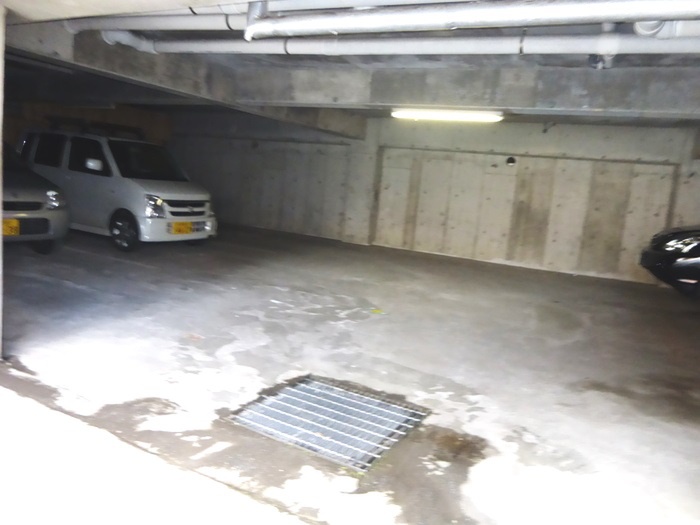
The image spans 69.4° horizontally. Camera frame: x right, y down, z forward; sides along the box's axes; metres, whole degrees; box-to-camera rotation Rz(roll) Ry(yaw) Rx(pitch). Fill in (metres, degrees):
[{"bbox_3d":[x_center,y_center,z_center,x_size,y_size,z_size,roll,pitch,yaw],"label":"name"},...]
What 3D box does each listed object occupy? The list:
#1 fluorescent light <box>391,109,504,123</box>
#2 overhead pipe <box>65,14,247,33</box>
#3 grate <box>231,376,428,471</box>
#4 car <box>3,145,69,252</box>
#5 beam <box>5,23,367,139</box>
[{"bbox_3d":[1.026,-1.581,5.450,1.230,0.100,0.110,9,10,22],"label":"fluorescent light"},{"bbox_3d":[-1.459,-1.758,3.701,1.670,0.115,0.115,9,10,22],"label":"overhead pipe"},{"bbox_3d":[-0.090,0.865,2.803,0.800,0.050,0.735,10,11,28],"label":"grate"},{"bbox_3d":[-4.972,-0.940,6.060,3.395,1.530,1.475,10,11,29],"label":"car"},{"bbox_3d":[-1.278,-2.213,6.709,0.320,0.400,7.000,9,10,22],"label":"beam"}]

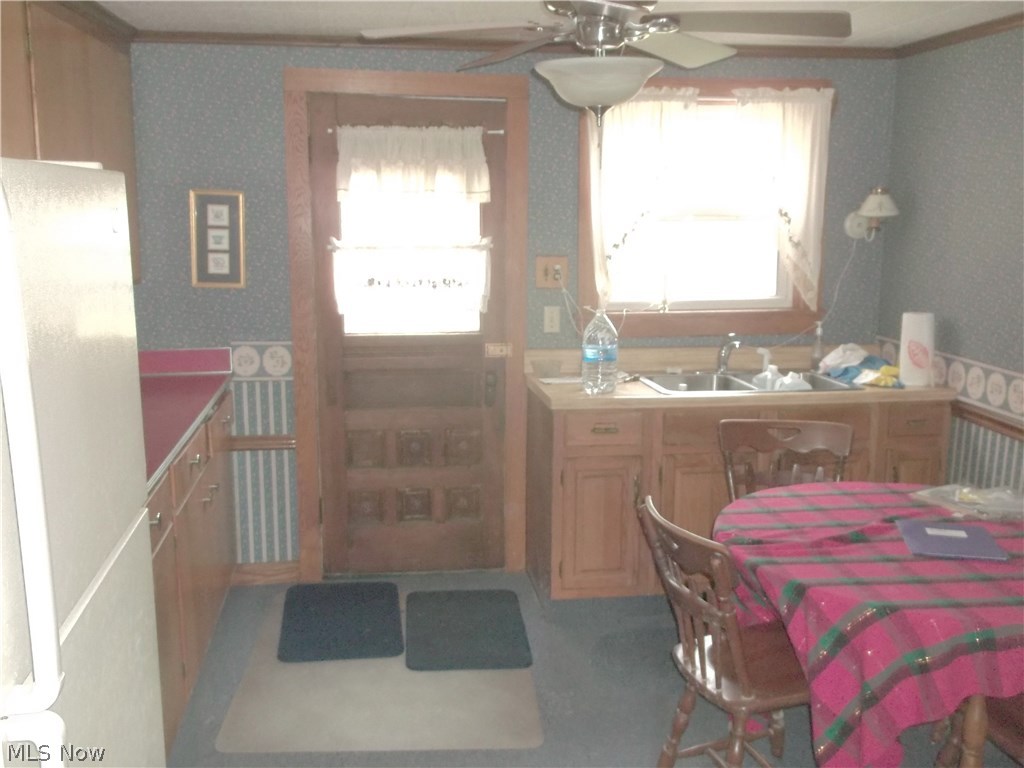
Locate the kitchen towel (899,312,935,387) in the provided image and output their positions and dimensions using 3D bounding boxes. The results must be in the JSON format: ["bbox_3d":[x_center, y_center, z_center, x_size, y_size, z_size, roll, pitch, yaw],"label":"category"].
[{"bbox_3d":[1.659,-0.146,4.028,0.145,0.290,0.145,-1,11,-8],"label":"kitchen towel"}]

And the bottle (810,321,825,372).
[{"bbox_3d":[1.351,-0.162,4.291,0.065,0.224,0.065,-1,11,-8],"label":"bottle"}]

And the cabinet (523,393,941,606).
[{"bbox_3d":[0.927,0.428,4.189,1.640,0.910,0.600,-1,11,-8],"label":"cabinet"}]

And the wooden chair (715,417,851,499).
[{"bbox_3d":[0.960,0.610,3.288,0.465,0.910,0.510,0,11,-1],"label":"wooden chair"}]

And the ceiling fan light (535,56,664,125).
[{"bbox_3d":[0.221,-0.737,2.478,0.333,0.160,0.333,-1,11,-8],"label":"ceiling fan light"}]

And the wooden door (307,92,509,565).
[{"bbox_3d":[-0.427,-0.163,4.198,0.820,2.060,0.050,-1,11,-8],"label":"wooden door"}]

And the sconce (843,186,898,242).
[{"bbox_3d":[1.565,-0.734,4.223,0.178,0.235,0.250,-1,11,-8],"label":"sconce"}]

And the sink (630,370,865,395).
[{"bbox_3d":[0.973,0.070,4.094,0.830,0.190,0.500,-1,11,-8],"label":"sink"}]

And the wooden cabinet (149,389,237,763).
[{"bbox_3d":[-1.403,0.584,3.345,0.610,0.905,1.660,-1,11,-8],"label":"wooden cabinet"}]

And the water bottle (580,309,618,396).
[{"bbox_3d":[0.346,-0.136,3.838,0.140,0.325,0.140,-1,11,-8],"label":"water bottle"}]

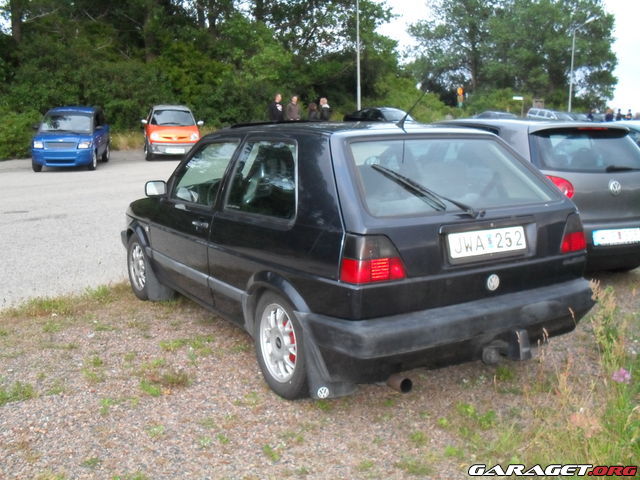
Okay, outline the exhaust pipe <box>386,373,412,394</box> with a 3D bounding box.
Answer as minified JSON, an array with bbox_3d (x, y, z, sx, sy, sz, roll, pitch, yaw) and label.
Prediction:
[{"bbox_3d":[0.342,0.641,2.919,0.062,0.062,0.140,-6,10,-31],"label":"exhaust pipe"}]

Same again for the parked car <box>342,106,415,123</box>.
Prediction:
[{"bbox_3d":[2.610,-4.259,24.337,1.740,1.430,4.300,-11,15,-41],"label":"parked car"}]

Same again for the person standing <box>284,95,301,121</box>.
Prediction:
[{"bbox_3d":[-0.782,-3.568,19.968,0.520,1.740,0.330,-3,11,-12],"label":"person standing"}]

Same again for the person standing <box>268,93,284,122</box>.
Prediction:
[{"bbox_3d":[-1.276,-3.529,19.570,0.520,1.760,0.340,-7,13,-30],"label":"person standing"}]

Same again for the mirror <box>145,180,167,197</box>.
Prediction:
[{"bbox_3d":[-1.149,-0.357,4.489,0.170,0.115,0.090,-6,10,-31],"label":"mirror"}]

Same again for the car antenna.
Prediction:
[{"bbox_3d":[0.493,-0.680,3.398,0.035,0.050,0.290,-6,-31,-31],"label":"car antenna"}]

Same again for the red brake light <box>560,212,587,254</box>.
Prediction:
[{"bbox_3d":[1.329,-0.044,3.381,0.295,0.200,0.120,-6,10,-31],"label":"red brake light"}]

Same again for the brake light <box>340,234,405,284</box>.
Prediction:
[{"bbox_3d":[0.222,0.074,2.719,0.295,0.200,0.120,-6,10,-31],"label":"brake light"}]

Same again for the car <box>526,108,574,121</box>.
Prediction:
[{"bbox_3d":[15.361,-7.712,42.143,1.760,1.480,4.600,-9,14,-37],"label":"car"}]

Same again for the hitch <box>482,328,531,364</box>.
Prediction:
[{"bbox_3d":[0.885,0.503,3.055,0.210,0.145,0.140,-6,10,-31],"label":"hitch"}]

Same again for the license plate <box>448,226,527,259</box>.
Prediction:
[{"bbox_3d":[0.792,0.010,3.021,0.480,0.110,0.015,-6,-3,-31],"label":"license plate"}]

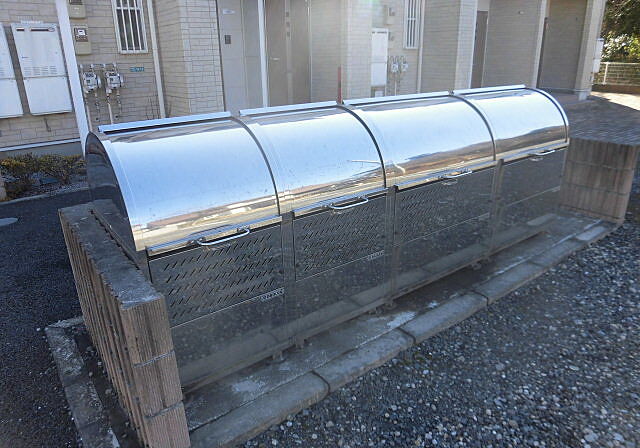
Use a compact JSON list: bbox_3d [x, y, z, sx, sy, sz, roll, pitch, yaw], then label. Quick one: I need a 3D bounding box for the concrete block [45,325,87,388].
[{"bbox_3d":[-1.278,0.684,2.251,0.117,0.102,0.599,-16,24,-34],"label":"concrete block"}]

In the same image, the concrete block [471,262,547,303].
[{"bbox_3d":[1.211,0.388,2.839,0.634,0.102,0.122,-16,24,-34],"label":"concrete block"}]

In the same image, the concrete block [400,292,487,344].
[{"bbox_3d":[0.700,0.537,2.486,0.644,0.102,0.122,-16,24,-34],"label":"concrete block"}]

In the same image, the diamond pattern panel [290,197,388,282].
[{"bbox_3d":[0.107,0.063,2.192,0.579,0.315,0.030,-16,24,-34],"label":"diamond pattern panel"}]

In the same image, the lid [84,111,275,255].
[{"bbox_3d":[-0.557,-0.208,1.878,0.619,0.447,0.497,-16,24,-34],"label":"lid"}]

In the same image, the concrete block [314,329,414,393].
[{"bbox_3d":[0.223,0.672,2.155,0.546,0.102,0.122,-16,24,-34],"label":"concrete block"}]

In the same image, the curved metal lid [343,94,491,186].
[{"bbox_3d":[0.603,-0.525,2.654,0.954,0.447,0.447,-16,24,-34],"label":"curved metal lid"}]

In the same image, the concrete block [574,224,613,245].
[{"bbox_3d":[2.177,0.096,3.503,0.543,0.102,0.122,-16,24,-34],"label":"concrete block"}]

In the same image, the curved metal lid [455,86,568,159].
[{"bbox_3d":[1.363,-0.742,3.180,0.934,0.442,0.447,-16,24,-34],"label":"curved metal lid"}]

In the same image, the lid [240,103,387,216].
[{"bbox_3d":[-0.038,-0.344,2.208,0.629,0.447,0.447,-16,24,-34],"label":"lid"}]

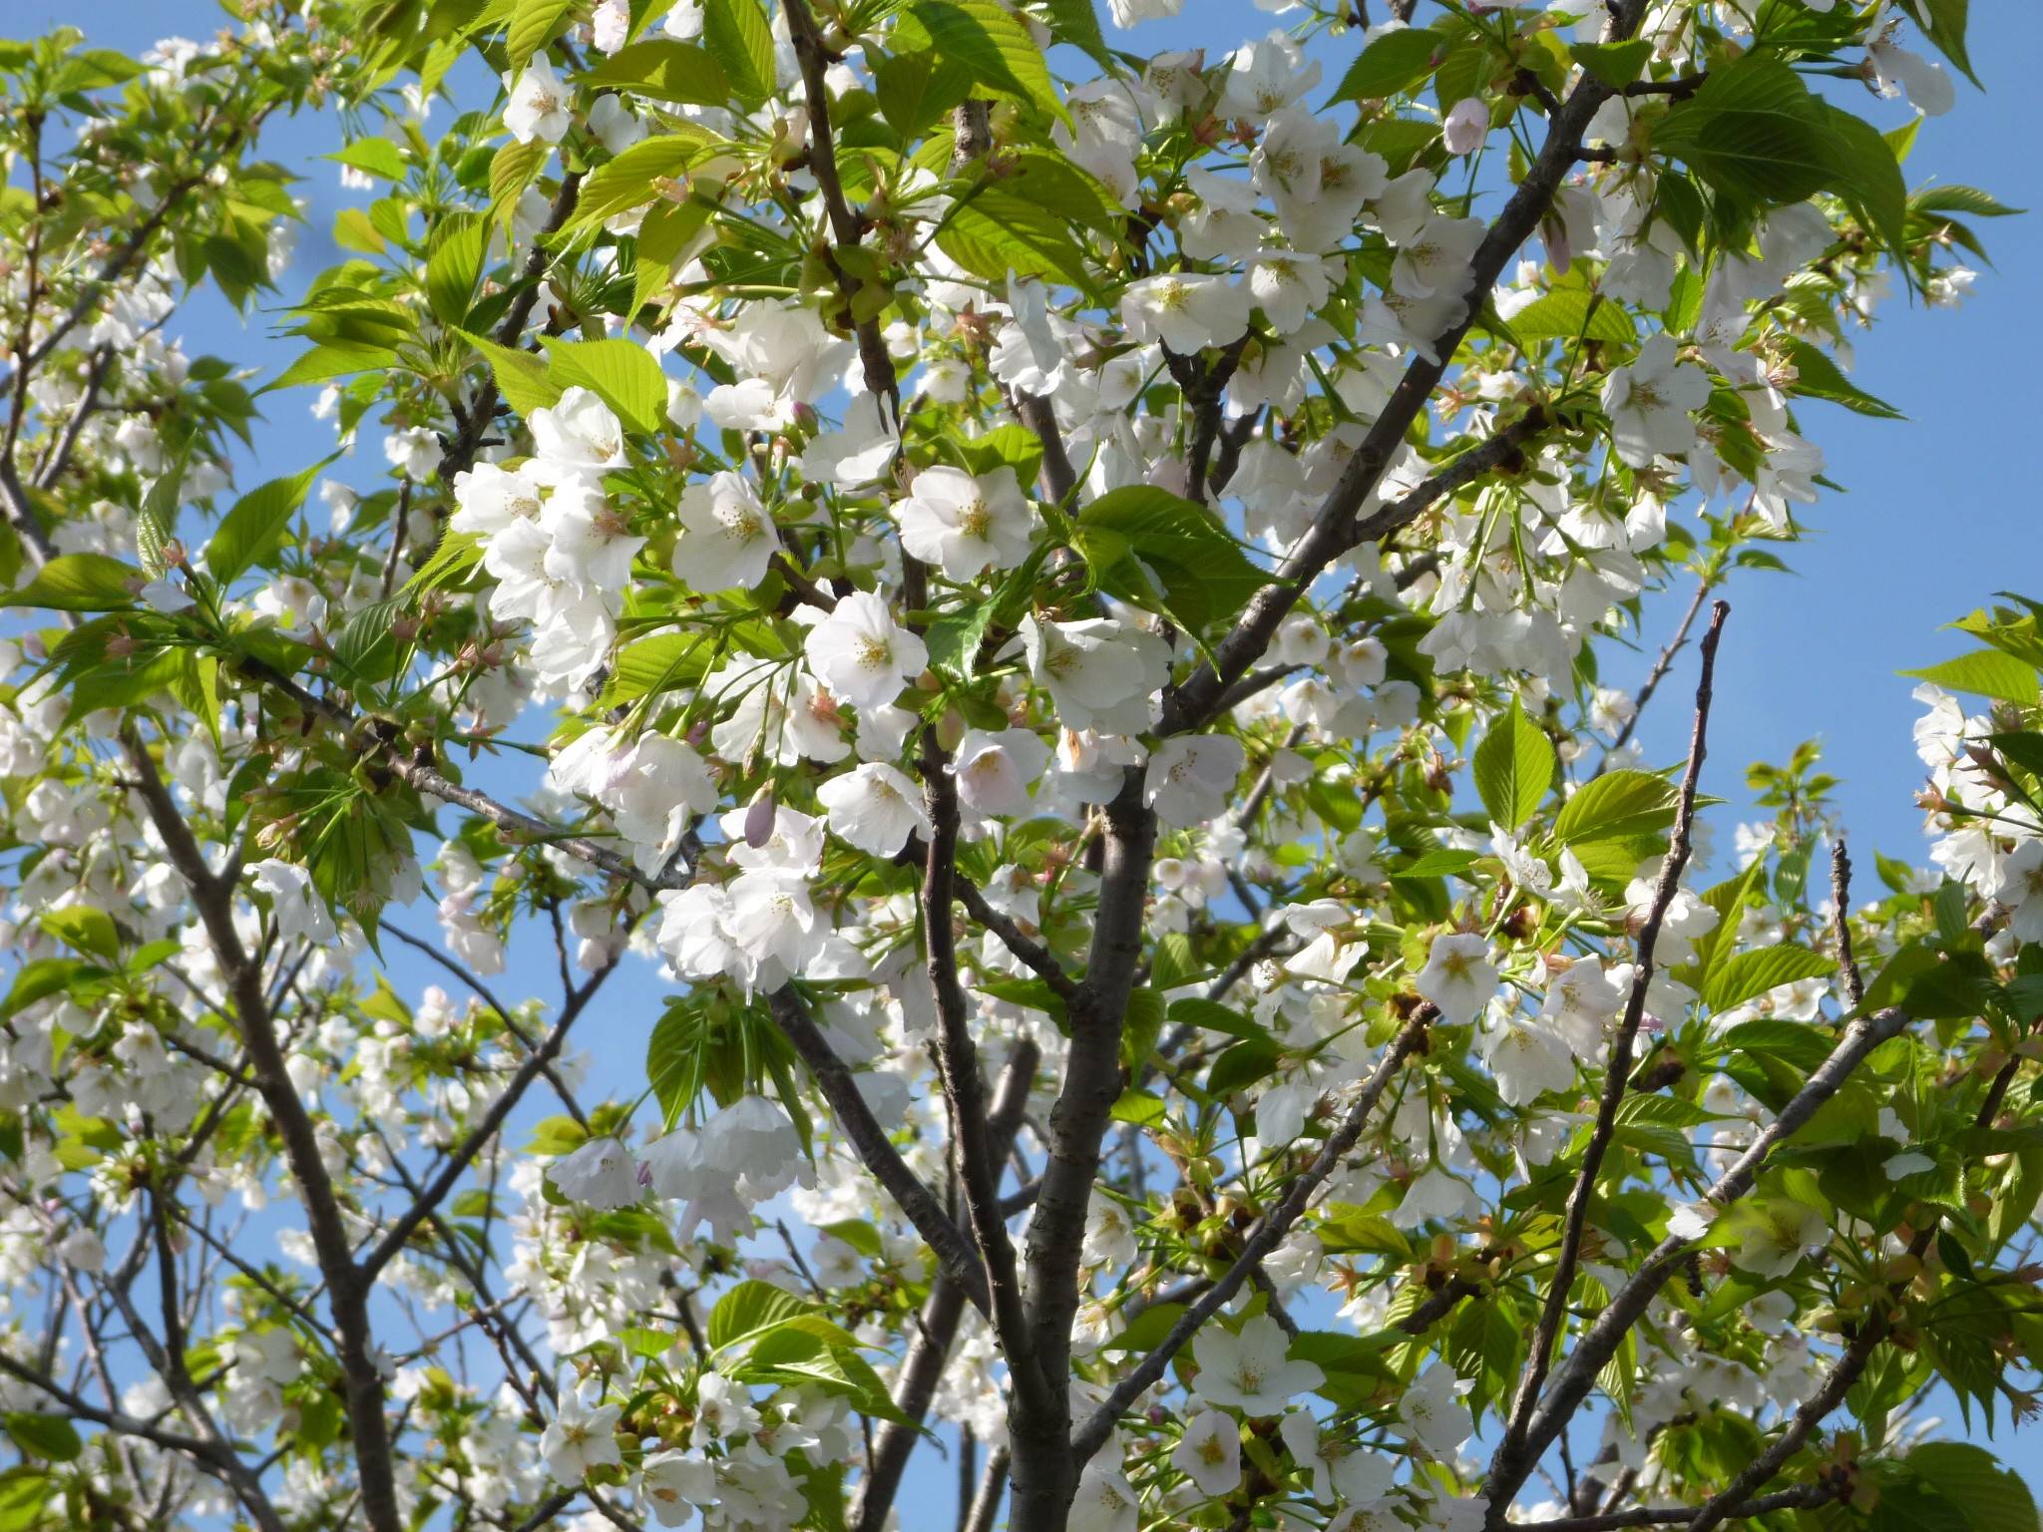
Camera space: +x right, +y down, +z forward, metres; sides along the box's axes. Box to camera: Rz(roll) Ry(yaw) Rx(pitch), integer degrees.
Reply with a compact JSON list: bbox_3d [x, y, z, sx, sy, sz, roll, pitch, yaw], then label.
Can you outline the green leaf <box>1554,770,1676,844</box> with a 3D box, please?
[{"bbox_3d":[0.250,0.016,2.200,0.069,0.014,0.035,-11,-56,0],"label":"green leaf"}]

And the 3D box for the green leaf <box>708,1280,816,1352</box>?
[{"bbox_3d":[-0.101,0.215,2.100,0.051,0.011,0.026,-23,-48,11],"label":"green leaf"}]

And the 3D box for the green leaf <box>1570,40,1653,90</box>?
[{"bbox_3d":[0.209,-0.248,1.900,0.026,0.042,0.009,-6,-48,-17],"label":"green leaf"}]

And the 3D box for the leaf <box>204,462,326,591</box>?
[{"bbox_3d":[-0.294,-0.095,2.100,0.032,0.010,0.073,27,-63,-38],"label":"leaf"}]

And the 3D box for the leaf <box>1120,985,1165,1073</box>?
[{"bbox_3d":[0.055,0.122,2.500,0.030,0.055,0.012,9,-21,-15],"label":"leaf"}]

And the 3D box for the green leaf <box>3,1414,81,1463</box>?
[{"bbox_3d":[-0.621,0.426,3.400,0.060,0.010,0.030,25,-53,-18],"label":"green leaf"}]

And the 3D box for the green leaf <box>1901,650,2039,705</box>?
[{"bbox_3d":[0.372,-0.035,2.100,0.059,0.008,0.026,4,-49,-11],"label":"green leaf"}]

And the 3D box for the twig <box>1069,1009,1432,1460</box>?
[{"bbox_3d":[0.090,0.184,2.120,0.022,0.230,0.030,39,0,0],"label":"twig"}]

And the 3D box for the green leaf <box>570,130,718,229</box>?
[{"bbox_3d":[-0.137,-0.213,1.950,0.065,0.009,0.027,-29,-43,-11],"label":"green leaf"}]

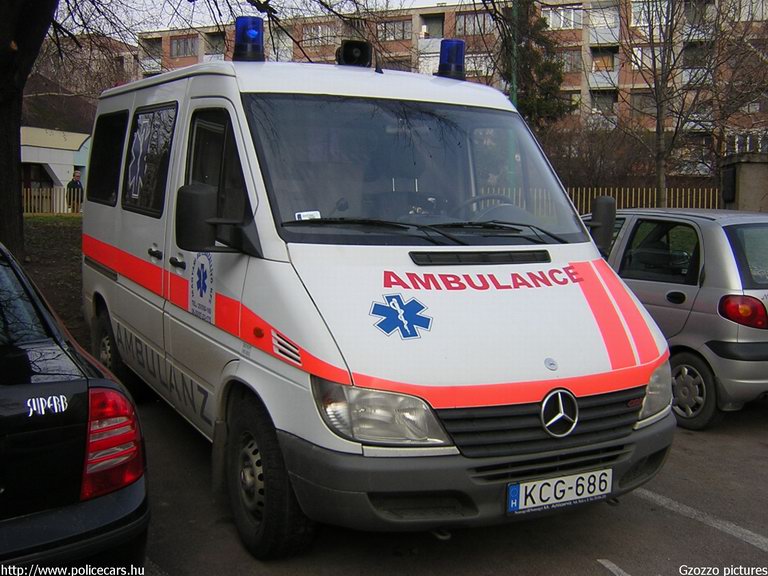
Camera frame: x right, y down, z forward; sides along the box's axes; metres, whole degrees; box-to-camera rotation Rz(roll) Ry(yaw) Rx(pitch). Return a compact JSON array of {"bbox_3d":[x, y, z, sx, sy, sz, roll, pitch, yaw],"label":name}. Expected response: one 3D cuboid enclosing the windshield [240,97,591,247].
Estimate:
[{"bbox_3d":[0.201,-0.585,4.016,1.700,0.921,0.152,-2,-33,-28],"label":"windshield"}]

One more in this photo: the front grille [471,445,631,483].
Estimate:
[{"bbox_3d":[0.688,0.689,3.166,0.810,0.076,0.081,-2,8,-28],"label":"front grille"}]

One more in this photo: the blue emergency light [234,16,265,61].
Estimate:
[{"bbox_3d":[-0.722,-1.349,4.329,0.157,0.243,0.157,-2,8,-28],"label":"blue emergency light"}]

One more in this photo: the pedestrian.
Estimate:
[{"bbox_3d":[-9.474,-2.754,24.587,0.520,1.740,0.320,0,6,-18],"label":"pedestrian"}]

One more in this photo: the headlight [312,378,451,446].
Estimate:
[{"bbox_3d":[-0.006,0.458,3.004,0.455,0.233,0.314,0,7,-18],"label":"headlight"}]

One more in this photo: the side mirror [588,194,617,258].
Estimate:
[{"bbox_3d":[1.227,-0.364,4.514,0.233,0.314,0.132,-4,9,-40],"label":"side mirror"}]

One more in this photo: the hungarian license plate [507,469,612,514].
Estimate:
[{"bbox_3d":[0.704,0.798,3.165,0.531,0.119,0.020,-2,8,-28],"label":"hungarian license plate"}]

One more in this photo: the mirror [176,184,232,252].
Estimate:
[{"bbox_3d":[-0.779,-0.298,3.461,0.233,0.314,0.132,0,7,-16],"label":"mirror"}]

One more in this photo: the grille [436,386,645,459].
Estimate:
[{"bbox_3d":[0.674,0.528,3.183,1.063,0.233,0.132,-2,8,-28],"label":"grille"}]

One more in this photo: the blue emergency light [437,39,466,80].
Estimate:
[{"bbox_3d":[0.427,-1.401,4.930,0.157,0.243,0.157,-2,8,-28],"label":"blue emergency light"}]

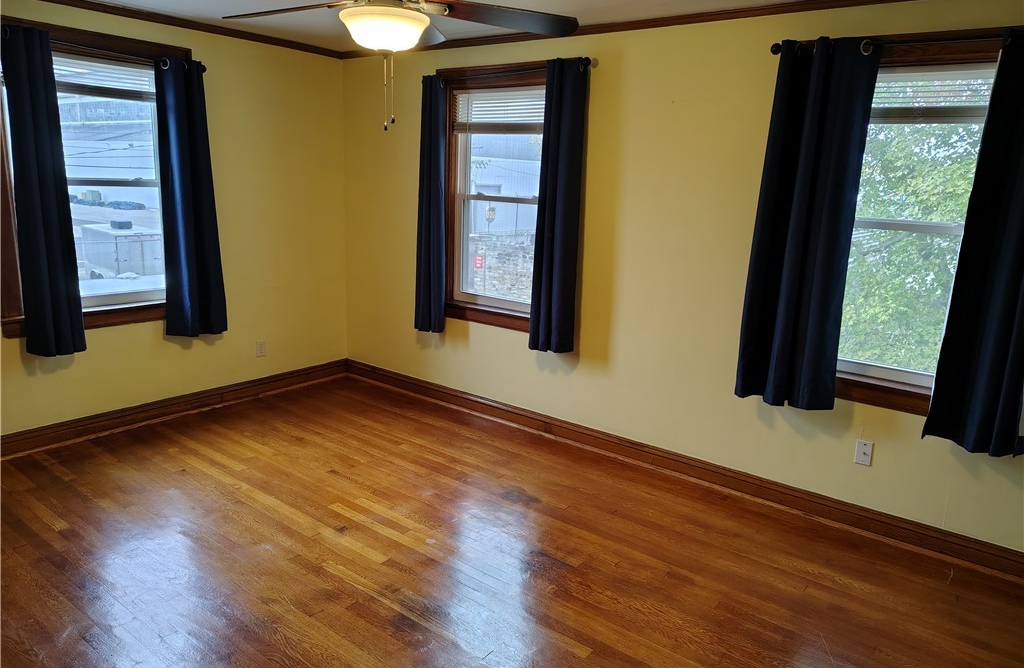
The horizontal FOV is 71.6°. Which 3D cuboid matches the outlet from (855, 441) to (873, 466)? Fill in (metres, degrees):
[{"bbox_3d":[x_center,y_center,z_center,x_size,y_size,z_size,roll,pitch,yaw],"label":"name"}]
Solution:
[{"bbox_3d":[1.653,0.559,3.333,0.070,0.114,0.007,12,16,37],"label":"outlet"}]

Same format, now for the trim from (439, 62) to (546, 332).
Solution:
[{"bbox_3d":[-0.068,-0.832,4.436,1.118,1.605,0.070,12,16,37],"label":"trim"}]

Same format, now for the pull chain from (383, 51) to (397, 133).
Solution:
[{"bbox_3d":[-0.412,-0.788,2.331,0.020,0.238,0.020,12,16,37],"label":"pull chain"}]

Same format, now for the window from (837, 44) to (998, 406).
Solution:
[{"bbox_3d":[1.702,-0.434,3.025,0.960,1.520,0.110,12,16,36],"label":"window"}]

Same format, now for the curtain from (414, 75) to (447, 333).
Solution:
[{"bbox_3d":[-0.545,-0.837,4.720,0.184,1.654,0.110,12,16,37],"label":"curtain"}]

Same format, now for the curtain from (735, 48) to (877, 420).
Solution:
[{"bbox_3d":[1.338,-0.480,3.282,0.421,1.625,0.110,12,16,37],"label":"curtain"}]

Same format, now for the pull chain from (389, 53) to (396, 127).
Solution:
[{"bbox_3d":[-0.392,-0.802,2.332,0.018,0.219,0.018,12,16,37],"label":"pull chain"}]

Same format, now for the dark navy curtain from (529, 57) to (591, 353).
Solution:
[{"bbox_3d":[0.267,-0.715,4.094,0.274,1.632,0.110,12,16,37],"label":"dark navy curtain"}]

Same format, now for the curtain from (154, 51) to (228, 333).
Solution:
[{"bbox_3d":[-1.945,-0.799,4.340,0.110,1.610,0.322,12,16,37],"label":"curtain"}]

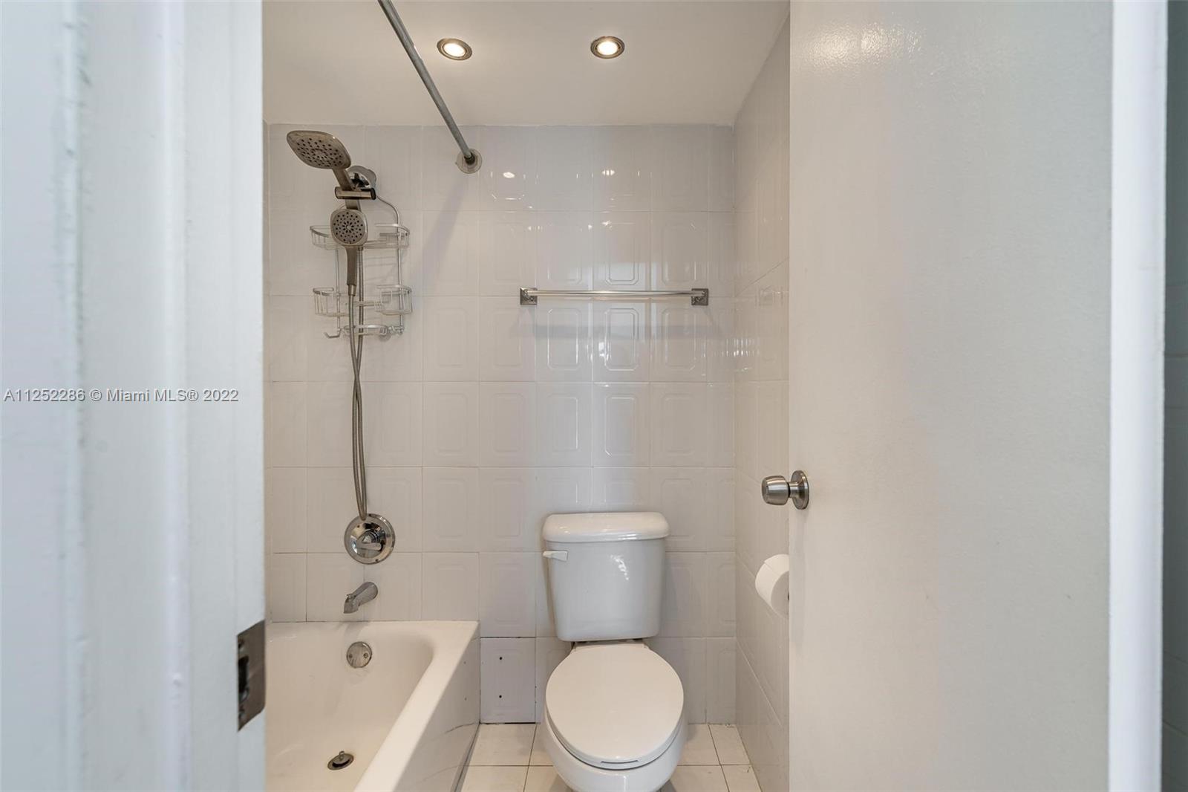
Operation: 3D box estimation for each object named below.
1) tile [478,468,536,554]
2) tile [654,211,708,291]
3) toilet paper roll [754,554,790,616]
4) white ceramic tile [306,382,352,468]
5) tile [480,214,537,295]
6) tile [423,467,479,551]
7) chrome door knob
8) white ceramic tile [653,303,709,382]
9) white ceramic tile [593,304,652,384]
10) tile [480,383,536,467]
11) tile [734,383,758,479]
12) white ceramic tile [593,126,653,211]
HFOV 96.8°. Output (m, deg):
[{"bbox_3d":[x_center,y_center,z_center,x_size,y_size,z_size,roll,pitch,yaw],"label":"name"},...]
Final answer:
[{"bbox_3d":[-0.307,0.404,1.874,0.201,0.301,0.012,0,0,0],"label":"tile"},{"bbox_3d":[0.303,-0.503,1.880,0.202,0.301,0.010,0,0,0],"label":"tile"},{"bbox_3d":[0.408,0.400,1.112,0.107,0.107,0.105,0,1,1],"label":"toilet paper roll"},{"bbox_3d":[-0.916,0.102,1.868,0.201,0.301,0.010,0,0,0],"label":"white ceramic tile"},{"bbox_3d":[-0.305,-0.501,1.868,0.201,0.301,0.010,0,0,0],"label":"tile"},{"bbox_3d":[-0.505,0.400,1.865,0.201,0.301,0.010,0,0,0],"label":"tile"},{"bbox_3d":[0.323,0.161,0.900,0.063,0.066,0.066,0,0,0],"label":"chrome door knob"},{"bbox_3d":[0.300,-0.200,1.865,0.199,0.301,0.010,0,0,0],"label":"white ceramic tile"},{"bbox_3d":[0.098,-0.201,1.880,0.204,0.302,0.010,0,0,0],"label":"white ceramic tile"},{"bbox_3d":[-0.307,0.103,1.874,0.201,0.301,0.012,0,0,0],"label":"tile"},{"bbox_3d":[0.505,0.105,1.730,0.012,0.302,0.220,0,0,0],"label":"tile"},{"bbox_3d":[0.098,-0.807,1.880,0.205,0.304,0.010,0,0,0],"label":"white ceramic tile"}]

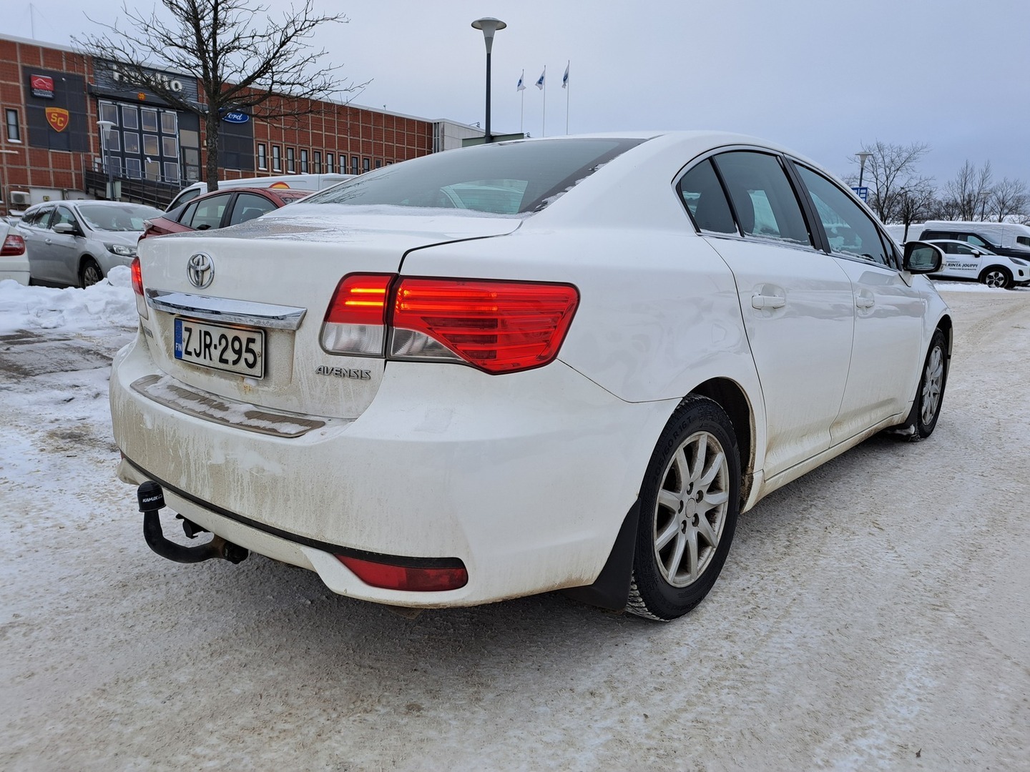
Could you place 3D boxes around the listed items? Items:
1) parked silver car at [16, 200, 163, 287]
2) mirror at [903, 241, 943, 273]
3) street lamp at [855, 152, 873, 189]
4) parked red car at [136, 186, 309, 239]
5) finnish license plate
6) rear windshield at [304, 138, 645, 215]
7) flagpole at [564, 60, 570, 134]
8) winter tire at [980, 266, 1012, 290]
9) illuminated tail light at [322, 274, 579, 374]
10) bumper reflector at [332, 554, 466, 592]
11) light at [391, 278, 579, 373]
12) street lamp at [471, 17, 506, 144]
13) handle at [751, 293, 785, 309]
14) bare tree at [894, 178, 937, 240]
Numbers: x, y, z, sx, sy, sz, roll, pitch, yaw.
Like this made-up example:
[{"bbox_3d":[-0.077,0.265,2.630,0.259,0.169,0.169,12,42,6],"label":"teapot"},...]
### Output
[{"bbox_3d":[-6.650,-2.255,11.750,4.380,1.480,1.830,9,14,36],"label":"parked silver car"},{"bbox_3d":[1.839,-0.580,3.216,0.130,0.150,0.190,-8,14,-40],"label":"mirror"},{"bbox_3d":[12.000,-5.730,25.028,0.600,4.750,0.600,6,11,24],"label":"street lamp"},{"bbox_3d":[-2.170,-1.331,7.569,4.550,1.470,1.810,10,14,38],"label":"parked red car"},{"bbox_3d":[-0.748,-0.099,1.785,0.442,0.118,0.020,10,10,38],"label":"finnish license plate"},{"bbox_3d":[-0.222,-0.667,2.231,1.160,0.100,0.670,10,39,40],"label":"rear windshield"},{"bbox_3d":[2.771,-12.030,38.972,0.100,10.800,0.100,2,10,3],"label":"flagpole"},{"bbox_3d":[14.407,-3.200,21.400,0.670,0.670,0.220,4,11,12],"label":"winter tire"},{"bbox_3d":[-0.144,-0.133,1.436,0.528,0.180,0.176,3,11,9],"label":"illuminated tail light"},{"bbox_3d":[-0.233,0.363,1.428,0.285,0.068,0.050,5,12,21],"label":"bumper reflector"},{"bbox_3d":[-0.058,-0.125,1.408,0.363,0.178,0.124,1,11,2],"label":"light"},{"bbox_3d":[-0.504,-3.945,12.741,0.600,4.900,0.600,1,10,-3],"label":"street lamp"},{"bbox_3d":[0.730,-0.244,2.055,0.040,0.042,0.215,10,14,40],"label":"handle"},{"bbox_3d":[15.122,-5.922,27.356,1.650,3.950,1.650,7,12,28],"label":"bare tree"}]

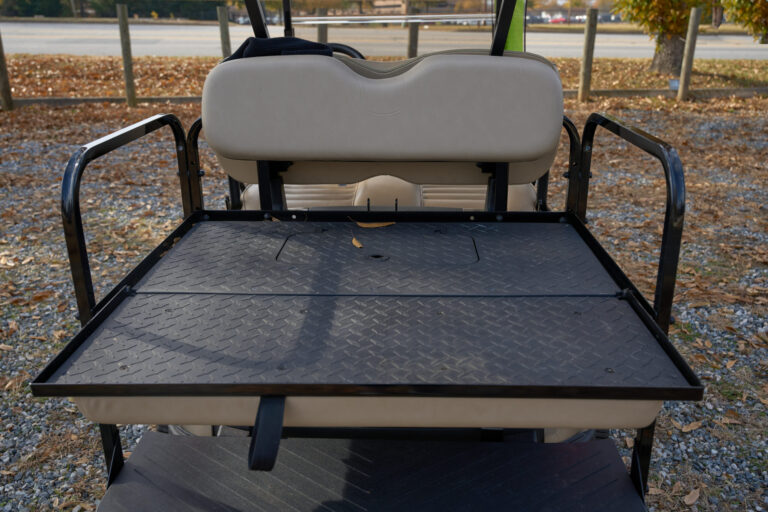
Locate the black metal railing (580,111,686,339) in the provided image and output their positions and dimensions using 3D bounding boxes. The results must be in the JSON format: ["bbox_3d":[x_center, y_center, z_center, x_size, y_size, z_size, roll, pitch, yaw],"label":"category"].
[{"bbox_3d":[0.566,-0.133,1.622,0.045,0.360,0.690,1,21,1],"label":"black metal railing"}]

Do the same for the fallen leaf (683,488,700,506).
[{"bbox_3d":[0.944,0.742,2.030,0.100,0.020,0.045,-18,28,-39],"label":"fallen leaf"}]

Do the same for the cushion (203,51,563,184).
[{"bbox_3d":[-0.001,-0.379,1.880,0.960,0.360,0.200,1,21,1],"label":"cushion"}]

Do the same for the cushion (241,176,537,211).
[{"bbox_3d":[0.013,-0.157,2.226,0.980,0.170,0.480,0,22,3],"label":"cushion"}]

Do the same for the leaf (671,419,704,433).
[{"bbox_3d":[1.089,0.608,2.372,0.115,0.025,0.060,-7,22,-17],"label":"leaf"}]

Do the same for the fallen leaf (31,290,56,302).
[{"bbox_3d":[-1.754,0.208,3.397,0.060,0.020,0.120,16,26,36],"label":"fallen leaf"}]

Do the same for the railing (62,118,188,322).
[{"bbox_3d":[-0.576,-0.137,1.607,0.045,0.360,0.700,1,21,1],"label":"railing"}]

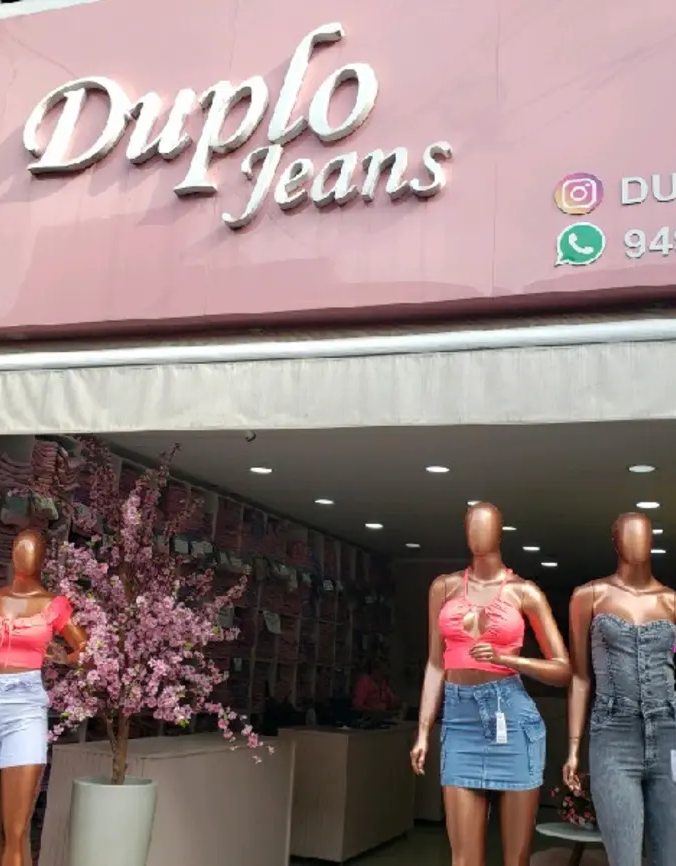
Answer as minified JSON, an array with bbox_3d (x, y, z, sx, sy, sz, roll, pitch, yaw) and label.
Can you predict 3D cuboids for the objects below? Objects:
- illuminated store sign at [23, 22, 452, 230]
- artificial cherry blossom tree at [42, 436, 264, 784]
[{"bbox_3d":[-0.548,-1.406,4.124,2.216,0.977,0.080,-1,-13,17],"label":"illuminated store sign"},{"bbox_3d":[-0.905,0.782,4.236,1.060,1.771,1.000,-1,-13,17],"label":"artificial cherry blossom tree"}]

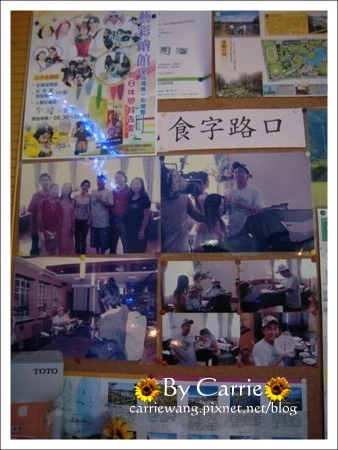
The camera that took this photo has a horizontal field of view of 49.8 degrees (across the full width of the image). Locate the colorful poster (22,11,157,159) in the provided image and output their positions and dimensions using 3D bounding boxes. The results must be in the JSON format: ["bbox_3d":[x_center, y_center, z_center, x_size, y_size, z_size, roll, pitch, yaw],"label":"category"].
[{"bbox_3d":[-0.172,-0.340,0.809,0.298,0.390,0.005,-1,-7,4],"label":"colorful poster"}]

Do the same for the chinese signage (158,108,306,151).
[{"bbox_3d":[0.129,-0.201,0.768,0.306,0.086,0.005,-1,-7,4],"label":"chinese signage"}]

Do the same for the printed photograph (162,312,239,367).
[{"bbox_3d":[0.063,0.226,0.721,0.153,0.103,0.005,-1,-7,4],"label":"printed photograph"}]

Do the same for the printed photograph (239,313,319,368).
[{"bbox_3d":[0.214,0.223,0.710,0.153,0.103,0.005,-1,-7,4],"label":"printed photograph"}]

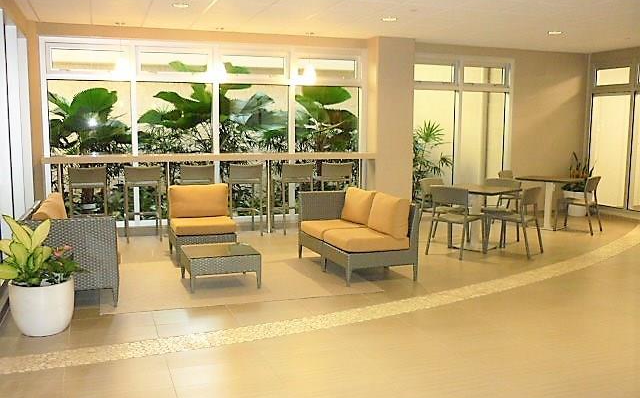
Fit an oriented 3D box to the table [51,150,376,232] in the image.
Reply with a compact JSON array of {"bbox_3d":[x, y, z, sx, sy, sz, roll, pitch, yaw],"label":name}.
[{"bbox_3d":[-1.327,-0.050,8.250,4.364,1.085,0.420,-2,7,-19],"label":"table"}]

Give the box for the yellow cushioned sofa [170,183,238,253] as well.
[{"bbox_3d":[-1.353,0.268,6.942,0.650,0.820,0.740,-1,7,-15],"label":"yellow cushioned sofa"}]

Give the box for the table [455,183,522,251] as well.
[{"bbox_3d":[1.939,0.240,7.636,0.780,0.755,0.780,6,9,42],"label":"table"}]

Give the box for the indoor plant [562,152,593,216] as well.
[{"bbox_3d":[4.311,-0.232,10.195,0.490,1.070,0.490,-2,7,-19],"label":"indoor plant"}]

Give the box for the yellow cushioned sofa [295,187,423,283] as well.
[{"bbox_3d":[0.372,0.335,6.427,0.750,0.820,1.380,-2,7,-20],"label":"yellow cushioned sofa"}]

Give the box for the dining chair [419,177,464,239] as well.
[{"bbox_3d":[1.575,0.166,7.817,0.540,0.790,0.475,6,8,39],"label":"dining chair"}]

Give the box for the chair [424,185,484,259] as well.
[{"bbox_3d":[1.633,0.263,7.238,0.500,0.795,0.570,6,9,42],"label":"chair"}]

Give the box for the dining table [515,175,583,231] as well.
[{"bbox_3d":[3.384,0.073,9.003,0.760,0.725,0.760,6,9,40],"label":"dining table"}]

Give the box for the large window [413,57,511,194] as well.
[{"bbox_3d":[2.138,-1.008,9.556,1.900,2.390,0.130,-2,7,-19],"label":"large window"}]

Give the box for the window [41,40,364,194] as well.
[{"bbox_3d":[-1.451,-0.912,8.610,4.420,2.470,0.140,-2,7,-17],"label":"window"}]

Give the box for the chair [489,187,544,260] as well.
[{"bbox_3d":[2.293,0.248,7.142,0.540,0.790,0.475,6,9,40],"label":"chair"}]

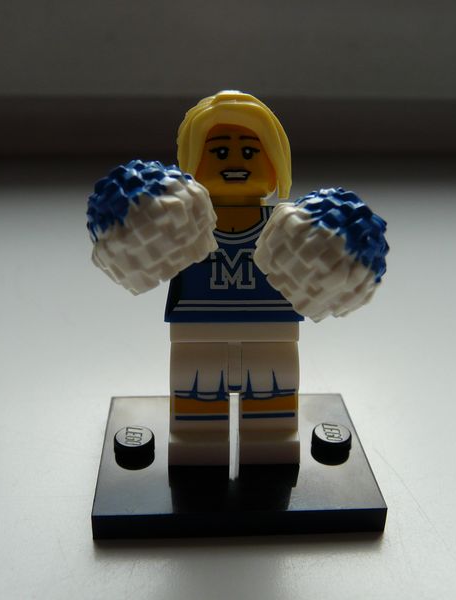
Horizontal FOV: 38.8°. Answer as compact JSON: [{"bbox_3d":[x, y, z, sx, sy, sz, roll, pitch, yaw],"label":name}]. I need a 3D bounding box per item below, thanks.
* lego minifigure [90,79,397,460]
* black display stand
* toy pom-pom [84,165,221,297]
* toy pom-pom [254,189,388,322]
[{"bbox_3d":[0.000,-0.002,0.074,0.030,0.041,0.027,0,23,-4],"label":"lego minifigure"},{"bbox_3d":[0.001,0.019,0.080,0.032,0.005,0.024,0,23,-4],"label":"black display stand"},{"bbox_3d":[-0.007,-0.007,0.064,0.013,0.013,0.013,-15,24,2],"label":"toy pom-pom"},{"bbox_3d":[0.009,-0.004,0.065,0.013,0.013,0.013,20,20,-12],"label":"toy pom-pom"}]

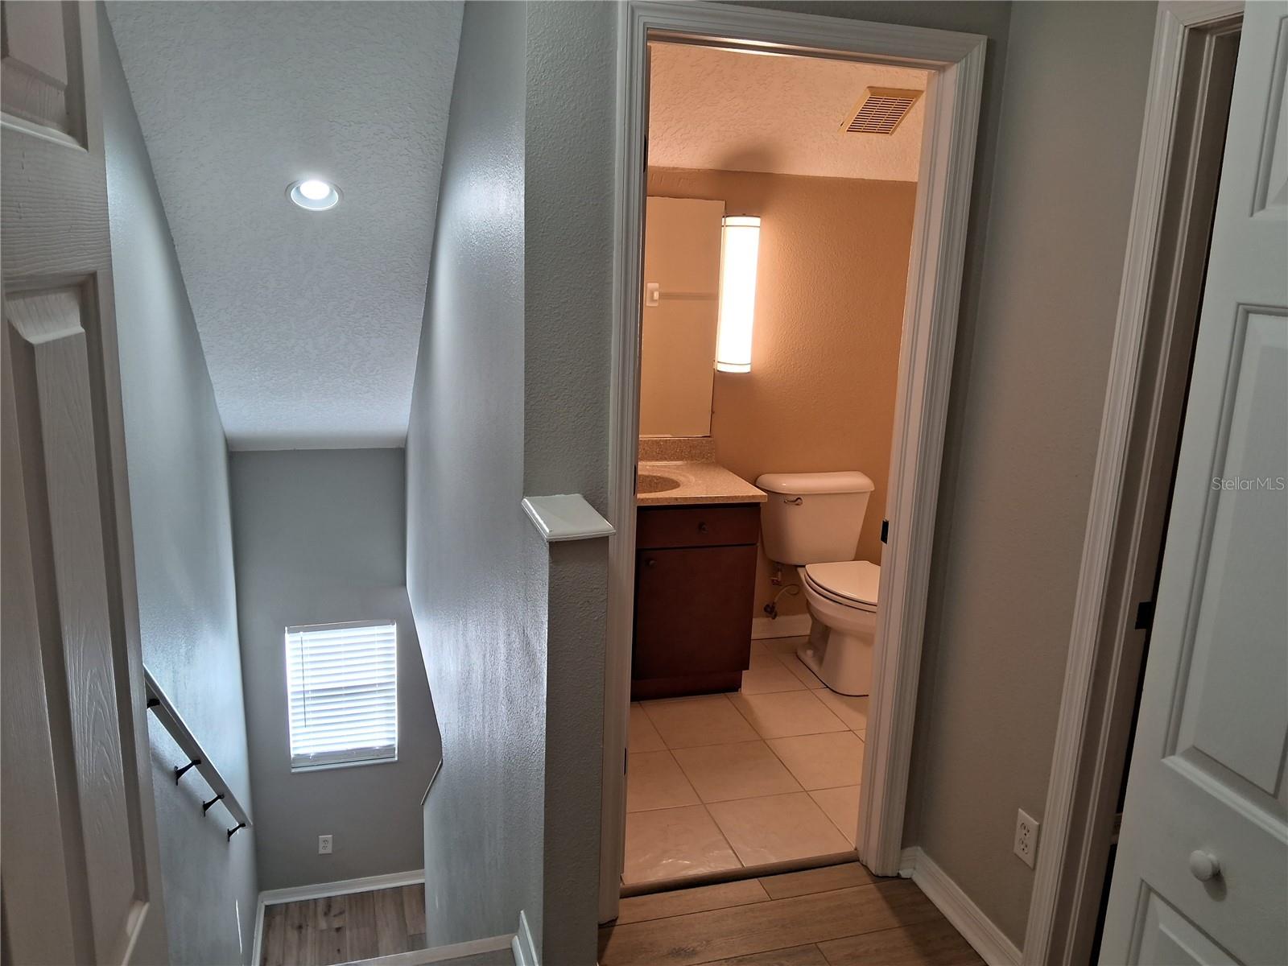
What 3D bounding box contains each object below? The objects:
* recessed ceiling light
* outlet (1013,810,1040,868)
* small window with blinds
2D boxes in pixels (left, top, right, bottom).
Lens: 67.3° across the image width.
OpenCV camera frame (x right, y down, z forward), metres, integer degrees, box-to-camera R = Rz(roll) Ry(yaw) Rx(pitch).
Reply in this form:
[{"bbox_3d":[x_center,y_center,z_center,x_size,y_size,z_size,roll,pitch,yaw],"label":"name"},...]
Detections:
[{"bbox_3d":[-1.113,-0.984,3.267,0.185,0.050,0.185,-2,-21,-17],"label":"recessed ceiling light"},{"bbox_3d":[0.865,0.805,2.186,0.010,0.115,0.071,-2,13,-17],"label":"outlet"},{"bbox_3d":[-1.731,1.217,5.583,0.595,0.880,0.090,-2,13,-17],"label":"small window with blinds"}]

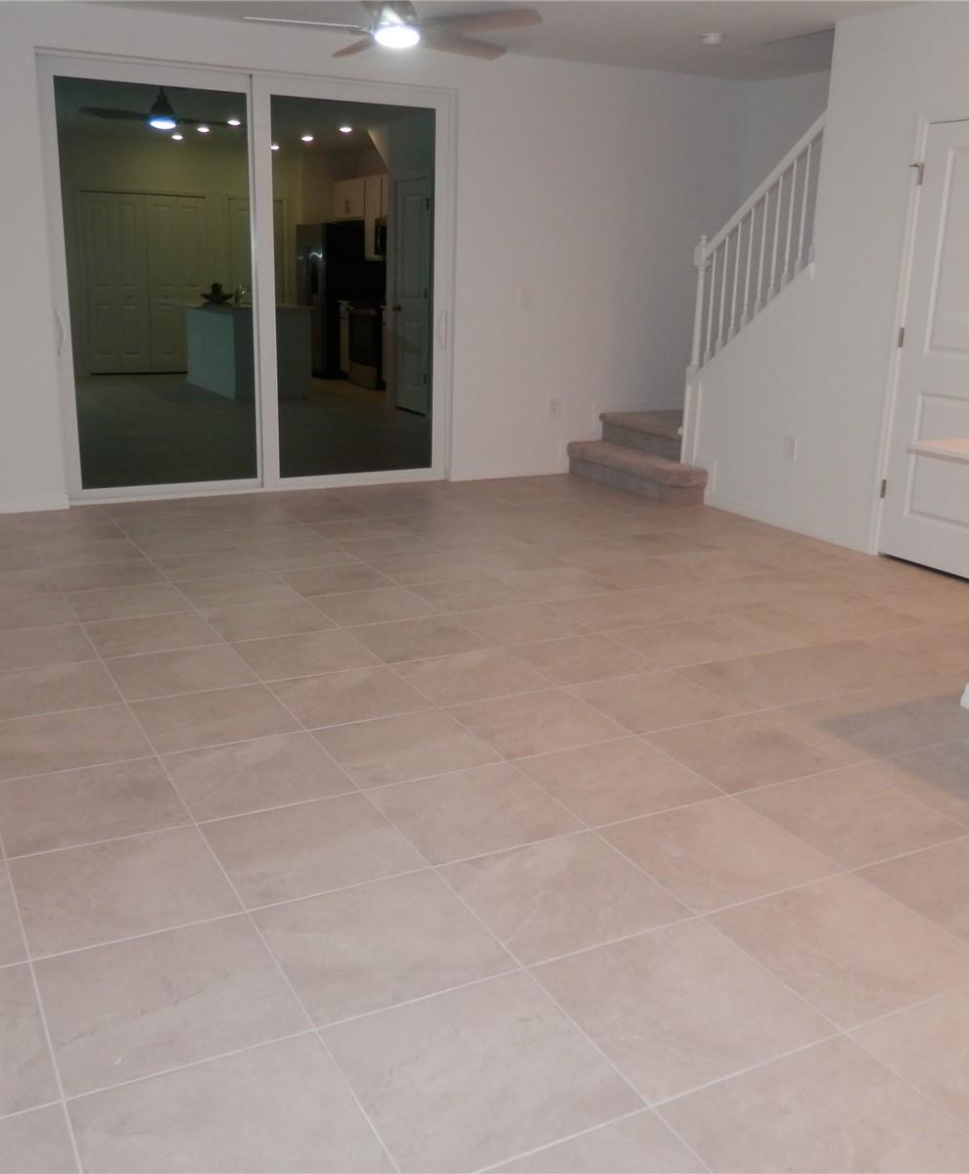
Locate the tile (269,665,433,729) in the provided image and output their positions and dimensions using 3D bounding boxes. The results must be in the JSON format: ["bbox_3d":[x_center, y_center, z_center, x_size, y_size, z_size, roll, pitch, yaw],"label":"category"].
[{"bbox_3d":[-0.449,0.368,3.793,0.453,0.012,0.448,-7,18,-27],"label":"tile"}]

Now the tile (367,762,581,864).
[{"bbox_3d":[-0.028,0.600,3.033,0.453,0.010,0.447,-7,18,-27],"label":"tile"}]

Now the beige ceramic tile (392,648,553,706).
[{"bbox_3d":[-0.044,0.321,4.001,0.453,0.010,0.447,-7,18,-27],"label":"beige ceramic tile"}]

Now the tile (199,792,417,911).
[{"bbox_3d":[-0.432,0.648,2.824,0.453,0.012,0.448,-7,18,-27],"label":"tile"}]

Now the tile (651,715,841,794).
[{"bbox_3d":[0.773,0.500,3.423,0.449,0.010,0.449,-7,18,-27],"label":"tile"}]

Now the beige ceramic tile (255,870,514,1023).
[{"bbox_3d":[-0.224,0.763,2.443,0.452,0.010,0.452,-7,18,-27],"label":"beige ceramic tile"}]

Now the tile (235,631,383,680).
[{"bbox_3d":[-0.657,0.252,4.173,0.453,0.010,0.447,-7,18,-27],"label":"tile"}]

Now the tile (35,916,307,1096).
[{"bbox_3d":[-0.627,0.809,2.236,0.452,0.010,0.452,-7,18,-27],"label":"tile"}]

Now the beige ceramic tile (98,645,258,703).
[{"bbox_3d":[-1.061,0.300,3.960,0.449,0.010,0.449,-7,18,-27],"label":"beige ceramic tile"}]

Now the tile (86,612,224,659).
[{"bbox_3d":[-1.272,0.186,4.346,0.449,0.010,0.449,-7,18,-27],"label":"tile"}]

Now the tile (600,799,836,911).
[{"bbox_3d":[0.587,0.669,2.862,0.453,0.012,0.448,-7,18,-27],"label":"tile"}]

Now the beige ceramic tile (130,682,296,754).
[{"bbox_3d":[-0.860,0.417,3.600,0.452,0.010,0.452,-7,18,-27],"label":"beige ceramic tile"}]

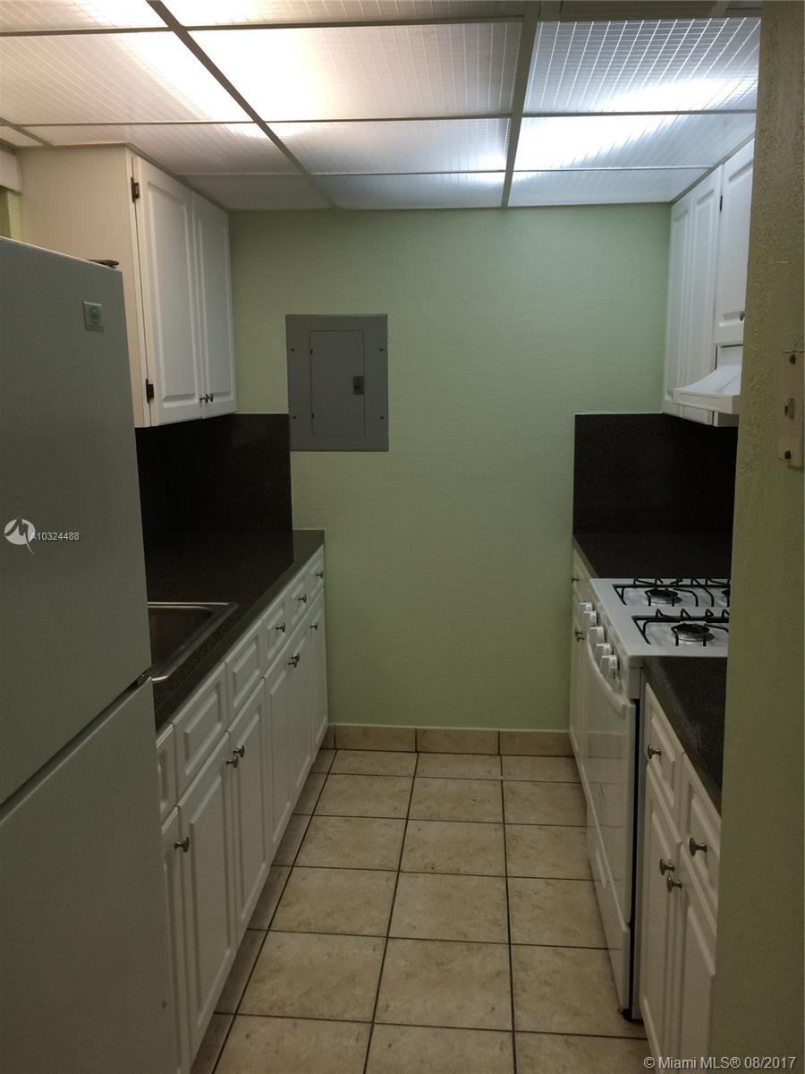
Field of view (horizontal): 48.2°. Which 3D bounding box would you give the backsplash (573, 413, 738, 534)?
[{"bbox_3d":[0.961,-0.231,3.366,0.634,0.452,0.023,1,10,5],"label":"backsplash"}]

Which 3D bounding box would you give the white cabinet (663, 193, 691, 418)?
[{"bbox_3d":[1.105,-0.792,3.094,0.312,0.737,0.325,1,10,5],"label":"white cabinet"}]

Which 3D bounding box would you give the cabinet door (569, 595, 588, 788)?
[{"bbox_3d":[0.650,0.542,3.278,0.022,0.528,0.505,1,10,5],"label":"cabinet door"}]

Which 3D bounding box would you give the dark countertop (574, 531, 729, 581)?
[{"bbox_3d":[0.930,0.084,3.038,0.631,0.051,0.777,1,10,5],"label":"dark countertop"}]

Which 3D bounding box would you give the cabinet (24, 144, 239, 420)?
[{"bbox_3d":[-0.832,-0.759,2.944,0.299,0.745,0.969,1,10,5],"label":"cabinet"}]

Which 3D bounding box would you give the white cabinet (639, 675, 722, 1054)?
[{"bbox_3d":[0.807,0.795,1.638,0.618,0.843,0.714,1,10,5],"label":"white cabinet"}]

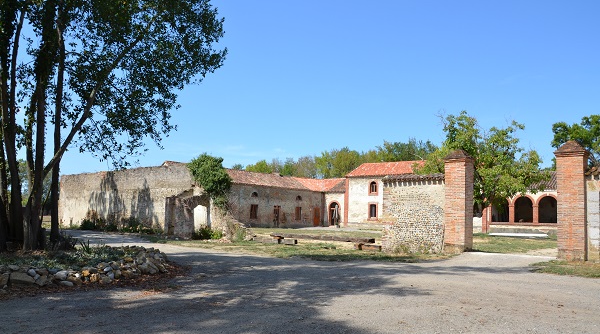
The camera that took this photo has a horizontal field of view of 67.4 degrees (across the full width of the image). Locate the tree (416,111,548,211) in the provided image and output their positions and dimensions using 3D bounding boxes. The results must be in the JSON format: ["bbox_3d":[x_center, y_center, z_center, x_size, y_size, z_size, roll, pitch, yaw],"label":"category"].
[{"bbox_3d":[12.471,0.540,30.657,8.633,8.811,8.453,2,-6,0],"label":"tree"}]

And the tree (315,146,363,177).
[{"bbox_3d":[6.688,3.158,80.135,8.206,13.404,8.035,2,-6,0],"label":"tree"}]

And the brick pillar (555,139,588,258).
[{"bbox_3d":[10.327,1.227,17.000,0.984,4.489,0.984,-3,-8,41],"label":"brick pillar"}]

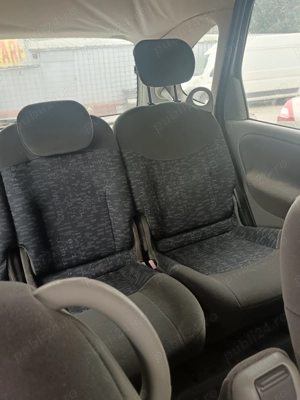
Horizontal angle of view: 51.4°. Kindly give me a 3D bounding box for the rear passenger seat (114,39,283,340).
[{"bbox_3d":[0.198,-0.096,1.141,0.480,0.950,0.750,-13,24,-19],"label":"rear passenger seat"}]

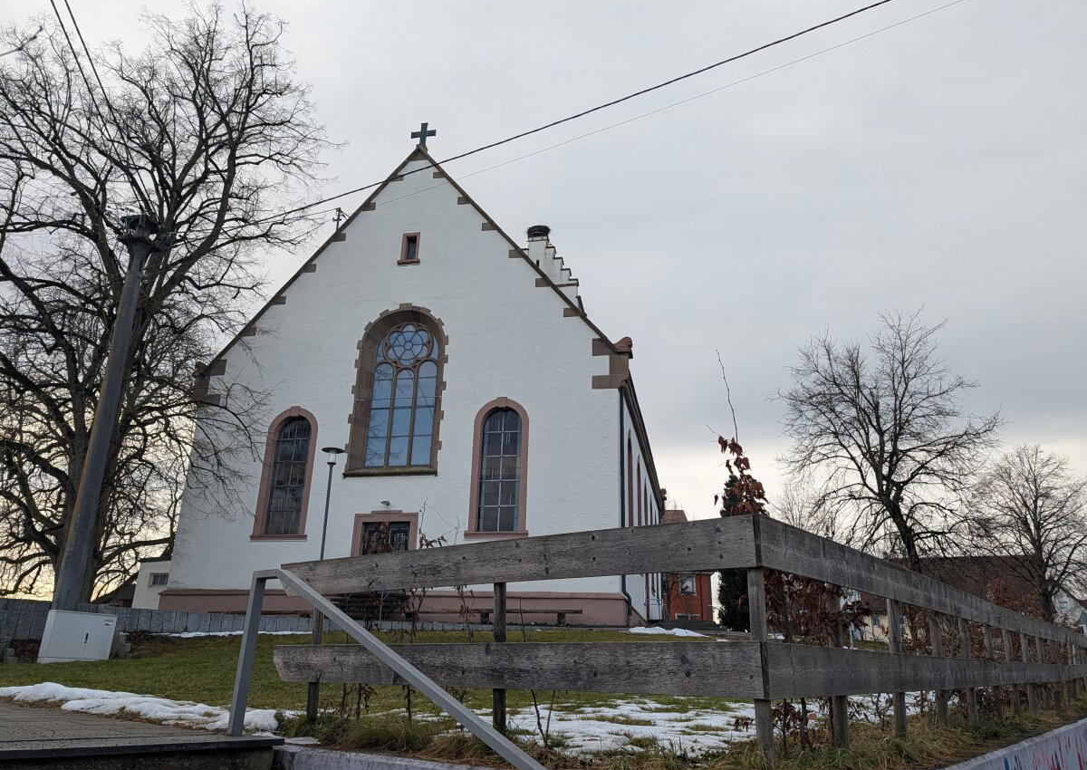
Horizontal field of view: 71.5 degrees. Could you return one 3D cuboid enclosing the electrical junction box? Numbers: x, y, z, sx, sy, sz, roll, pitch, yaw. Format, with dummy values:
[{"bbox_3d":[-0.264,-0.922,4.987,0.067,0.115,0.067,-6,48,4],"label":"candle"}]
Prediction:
[{"bbox_3d":[-8.895,4.833,14.459,0.330,0.900,1.120,-12,-23,33],"label":"electrical junction box"}]

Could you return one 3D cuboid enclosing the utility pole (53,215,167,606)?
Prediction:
[{"bbox_3d":[-9.638,0.601,16.660,1.000,9.970,0.700,-3,-20,11],"label":"utility pole"}]

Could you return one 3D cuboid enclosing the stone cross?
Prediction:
[{"bbox_3d":[-4.835,-10.161,30.950,1.050,1.100,0.260,-3,-20,11],"label":"stone cross"}]

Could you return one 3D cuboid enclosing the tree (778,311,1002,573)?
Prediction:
[{"bbox_3d":[13.156,3.063,28.126,7.800,12.800,7.700,-3,-20,11],"label":"tree"}]

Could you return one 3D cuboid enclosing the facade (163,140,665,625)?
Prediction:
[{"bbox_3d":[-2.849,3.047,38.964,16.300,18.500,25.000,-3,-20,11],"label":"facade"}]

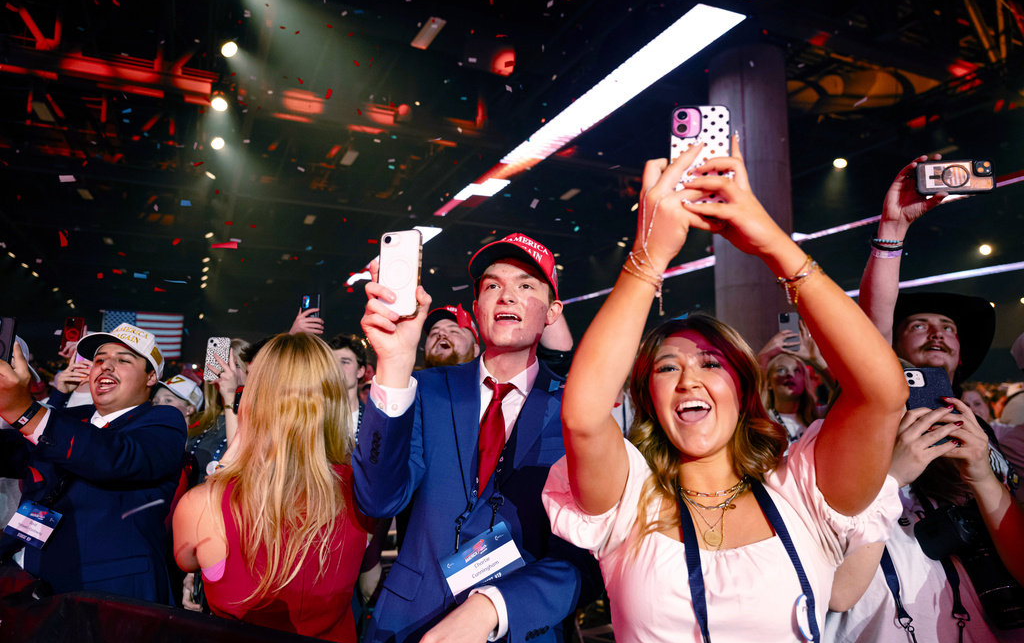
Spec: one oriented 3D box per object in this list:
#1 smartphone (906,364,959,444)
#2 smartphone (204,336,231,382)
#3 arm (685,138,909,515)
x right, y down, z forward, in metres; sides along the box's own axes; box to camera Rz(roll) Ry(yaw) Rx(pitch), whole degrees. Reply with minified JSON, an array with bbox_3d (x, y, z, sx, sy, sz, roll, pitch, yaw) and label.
[{"bbox_3d":[0.712,0.146,1.160,0.079,0.155,0.012,-2,-26,7],"label":"smartphone"},{"bbox_3d":[-1.010,0.130,2.340,0.075,0.151,0.011,4,-10,-4],"label":"smartphone"},{"bbox_3d":[0.345,0.030,0.920,0.270,0.500,0.300,0,-7,0],"label":"arm"}]

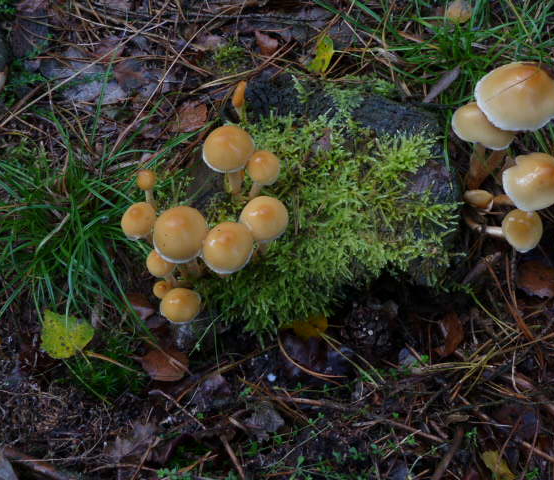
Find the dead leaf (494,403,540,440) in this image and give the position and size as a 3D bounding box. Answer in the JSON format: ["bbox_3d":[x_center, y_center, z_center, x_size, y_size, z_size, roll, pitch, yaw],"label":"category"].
[{"bbox_3d":[0.159,0.121,0.492,0.028,0.008,0.026,0,57,0],"label":"dead leaf"}]

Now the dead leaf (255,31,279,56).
[{"bbox_3d":[-0.009,-0.188,0.709,0.023,0.012,0.023,0,57,0],"label":"dead leaf"}]

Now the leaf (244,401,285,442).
[{"bbox_3d":[-0.009,0.125,0.510,0.029,0.008,0.027,0,57,0],"label":"leaf"}]

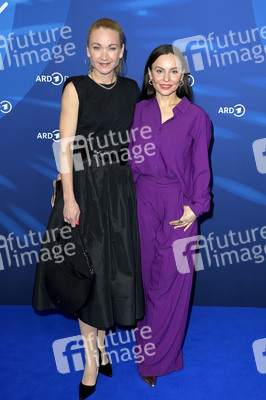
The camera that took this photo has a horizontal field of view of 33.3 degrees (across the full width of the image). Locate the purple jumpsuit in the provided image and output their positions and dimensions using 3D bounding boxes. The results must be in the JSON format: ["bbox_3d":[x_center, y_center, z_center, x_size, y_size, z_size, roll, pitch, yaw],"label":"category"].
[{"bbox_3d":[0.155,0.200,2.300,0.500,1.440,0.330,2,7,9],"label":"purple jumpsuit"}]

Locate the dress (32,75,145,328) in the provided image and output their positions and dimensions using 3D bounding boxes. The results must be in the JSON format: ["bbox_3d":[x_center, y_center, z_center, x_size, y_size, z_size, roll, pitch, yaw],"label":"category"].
[{"bbox_3d":[-0.225,-0.008,2.200,0.570,1.190,0.420,0,7,-10],"label":"dress"}]

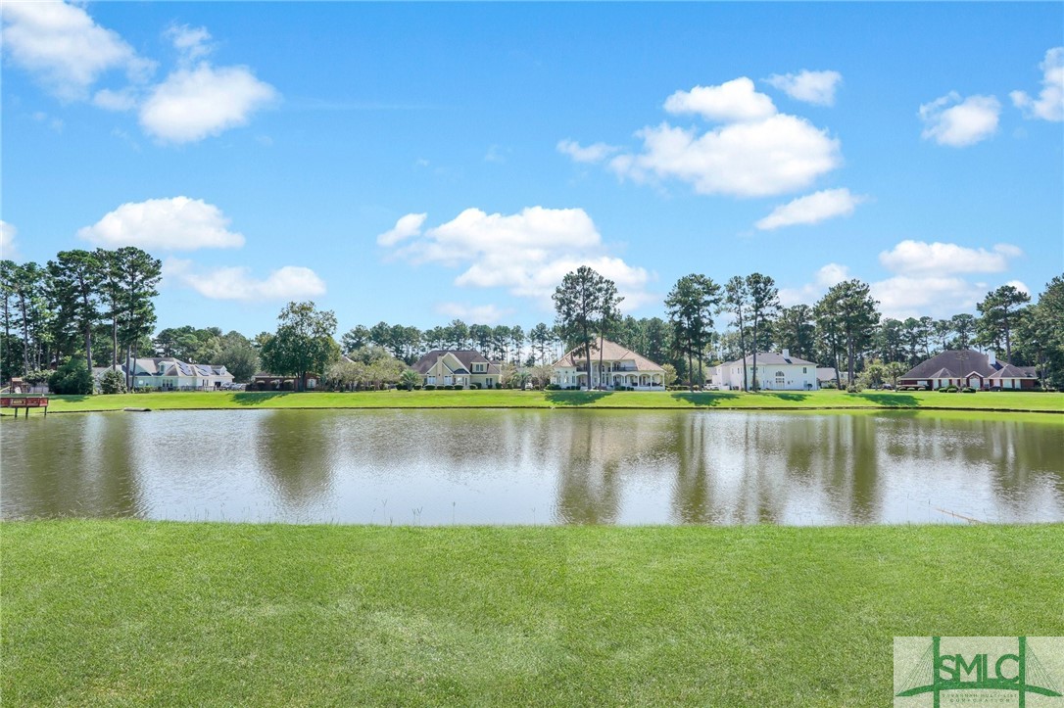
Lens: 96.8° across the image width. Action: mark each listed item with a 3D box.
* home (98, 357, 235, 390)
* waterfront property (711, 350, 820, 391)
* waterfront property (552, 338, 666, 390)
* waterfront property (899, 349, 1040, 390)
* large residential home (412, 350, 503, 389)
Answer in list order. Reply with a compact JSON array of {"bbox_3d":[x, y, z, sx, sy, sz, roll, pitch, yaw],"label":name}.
[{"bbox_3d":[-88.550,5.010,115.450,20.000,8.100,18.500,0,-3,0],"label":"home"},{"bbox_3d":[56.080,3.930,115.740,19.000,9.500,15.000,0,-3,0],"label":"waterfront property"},{"bbox_3d":[17.740,2.630,117.820,26.000,12.600,17.000,0,-3,0],"label":"waterfront property"},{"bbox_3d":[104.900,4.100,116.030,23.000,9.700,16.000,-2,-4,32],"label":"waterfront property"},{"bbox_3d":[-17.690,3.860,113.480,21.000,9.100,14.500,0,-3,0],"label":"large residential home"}]

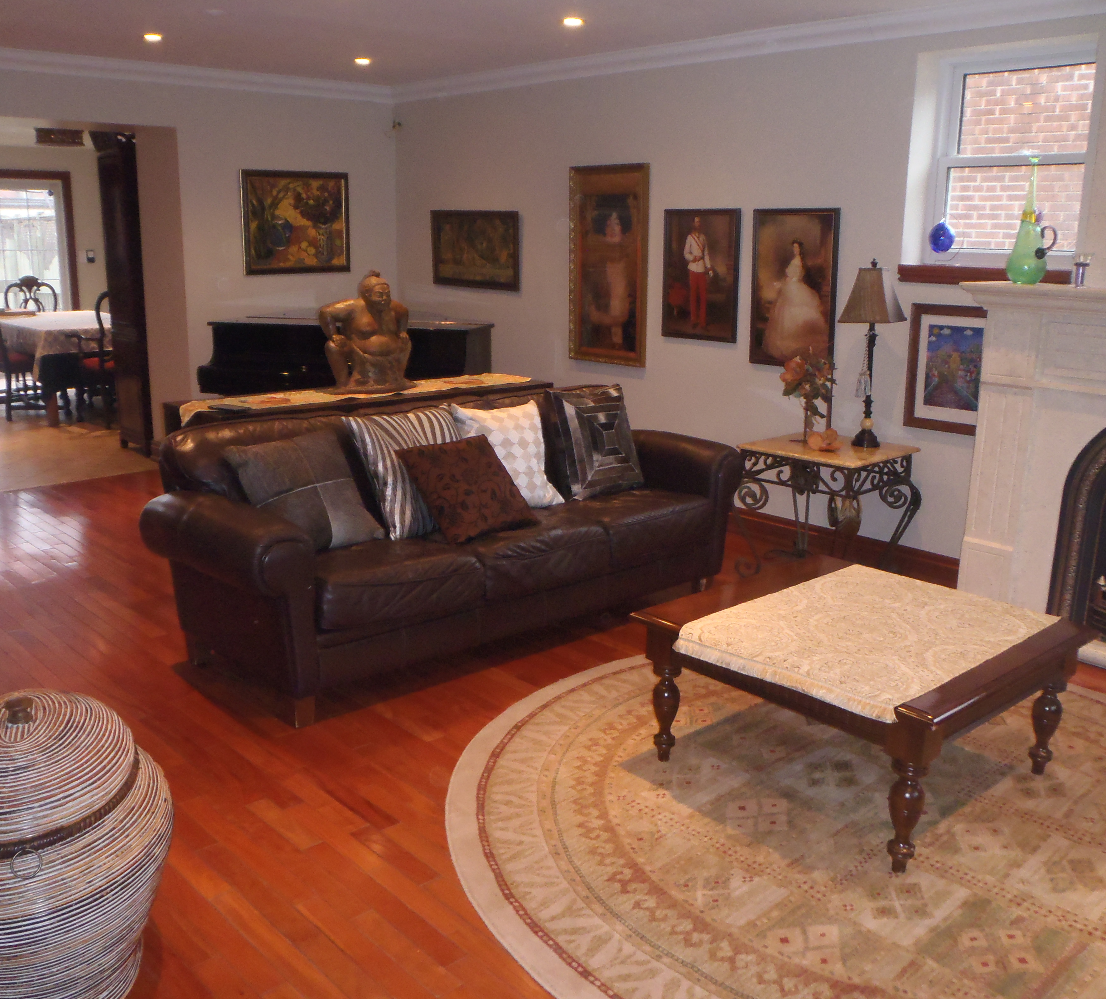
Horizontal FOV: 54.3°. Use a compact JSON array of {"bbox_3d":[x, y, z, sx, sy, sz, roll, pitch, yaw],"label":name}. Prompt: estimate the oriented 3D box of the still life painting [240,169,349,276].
[{"bbox_3d":[-1.624,-1.755,6.839,0.753,0.627,0.045,-13,20,-41],"label":"still life painting"}]

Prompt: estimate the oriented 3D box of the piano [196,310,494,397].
[{"bbox_3d":[-1.009,-0.538,6.299,1.514,1.035,1.380,4,15,15],"label":"piano"}]

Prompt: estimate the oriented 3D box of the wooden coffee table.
[{"bbox_3d":[0.874,0.576,3.165,0.867,0.458,0.976,-13,20,-41],"label":"wooden coffee table"}]

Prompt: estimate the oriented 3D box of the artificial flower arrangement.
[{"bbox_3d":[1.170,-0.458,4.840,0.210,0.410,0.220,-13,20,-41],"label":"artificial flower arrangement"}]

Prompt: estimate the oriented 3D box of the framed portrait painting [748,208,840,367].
[{"bbox_3d":[1.149,-1.007,5.154,0.030,0.739,0.470,-12,19,-41],"label":"framed portrait painting"}]

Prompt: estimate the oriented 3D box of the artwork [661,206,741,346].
[{"bbox_3d":[0.760,-1.156,5.560,0.030,0.659,0.482,-12,19,-41],"label":"artwork"}]

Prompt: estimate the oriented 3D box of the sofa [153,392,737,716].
[{"bbox_3d":[-0.333,0.079,4.397,2.340,0.830,0.940,-12,19,-41],"label":"sofa"}]

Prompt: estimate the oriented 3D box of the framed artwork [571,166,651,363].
[{"bbox_3d":[0.314,-1.289,5.962,0.045,1.065,0.597,-13,20,-41],"label":"framed artwork"}]

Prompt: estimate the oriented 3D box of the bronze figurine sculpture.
[{"bbox_3d":[-0.859,-0.775,4.975,0.370,0.535,0.280,-12,19,-41],"label":"bronze figurine sculpture"}]

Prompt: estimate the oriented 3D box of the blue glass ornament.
[{"bbox_3d":[1.694,-1.144,4.691,0.054,0.143,0.122,-12,19,-41],"label":"blue glass ornament"}]

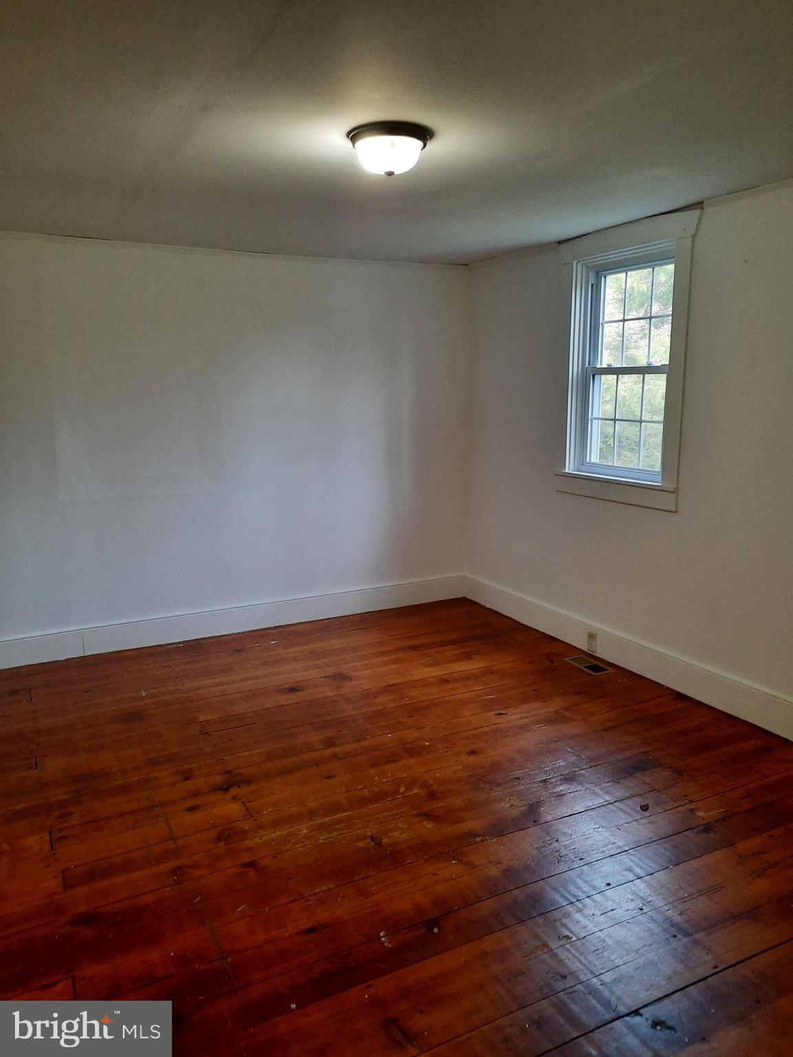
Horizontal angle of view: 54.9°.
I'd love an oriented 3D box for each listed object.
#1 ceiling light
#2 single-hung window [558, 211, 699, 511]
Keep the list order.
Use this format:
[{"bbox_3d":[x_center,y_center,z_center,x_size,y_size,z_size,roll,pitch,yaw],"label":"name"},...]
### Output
[{"bbox_3d":[-0.020,-1.252,2.559,0.289,0.130,0.289,0,11,0],"label":"ceiling light"},{"bbox_3d":[1.228,-0.868,4.175,0.090,1.454,1.013,-6,12,-27],"label":"single-hung window"}]

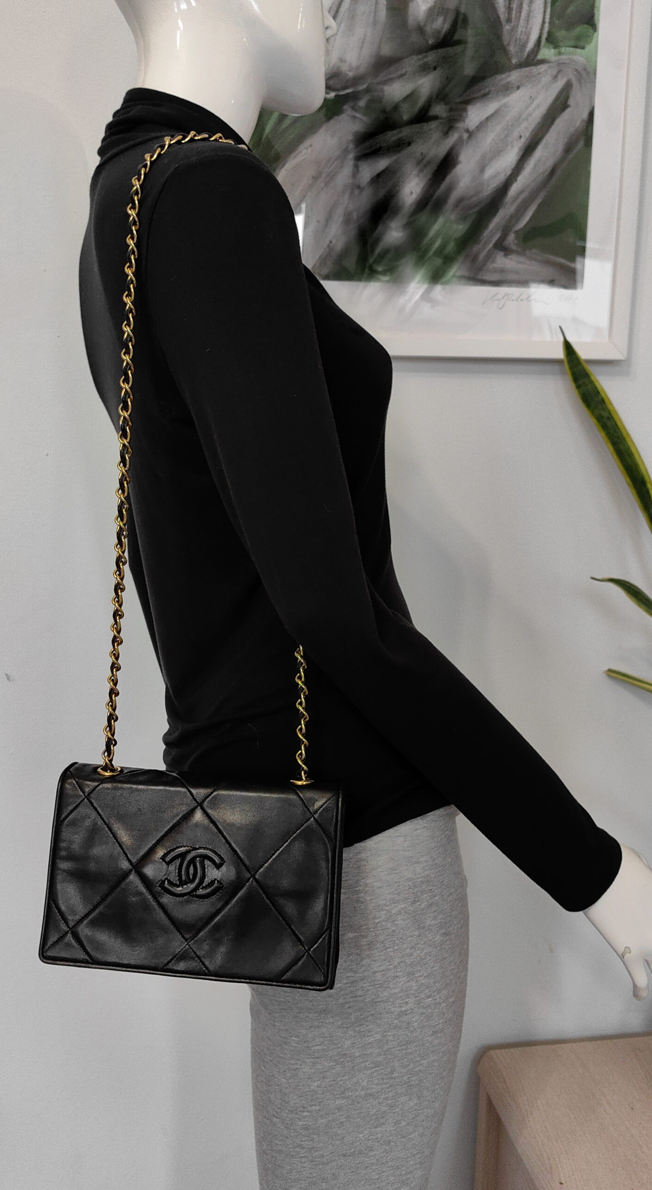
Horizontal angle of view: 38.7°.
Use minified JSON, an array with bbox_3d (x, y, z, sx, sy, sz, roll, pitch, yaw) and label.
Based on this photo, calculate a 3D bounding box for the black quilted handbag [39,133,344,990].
[{"bbox_3d":[-0.104,-0.037,0.750,0.230,0.670,0.110,2,5,4],"label":"black quilted handbag"}]

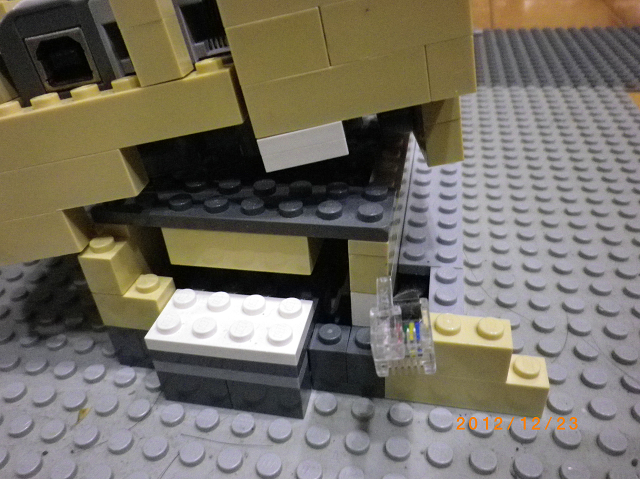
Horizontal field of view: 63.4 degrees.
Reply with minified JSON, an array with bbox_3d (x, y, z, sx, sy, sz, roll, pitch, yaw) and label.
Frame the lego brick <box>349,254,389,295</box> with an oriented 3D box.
[{"bbox_3d":[0.011,0.005,0.110,0.008,0.010,0.010,4,34,11],"label":"lego brick"}]

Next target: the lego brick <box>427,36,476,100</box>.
[{"bbox_3d":[0.023,-0.032,0.093,0.008,0.010,0.010,-10,27,8],"label":"lego brick"}]

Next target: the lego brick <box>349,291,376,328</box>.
[{"bbox_3d":[0.011,0.013,0.116,0.008,0.010,0.010,4,34,11],"label":"lego brick"}]

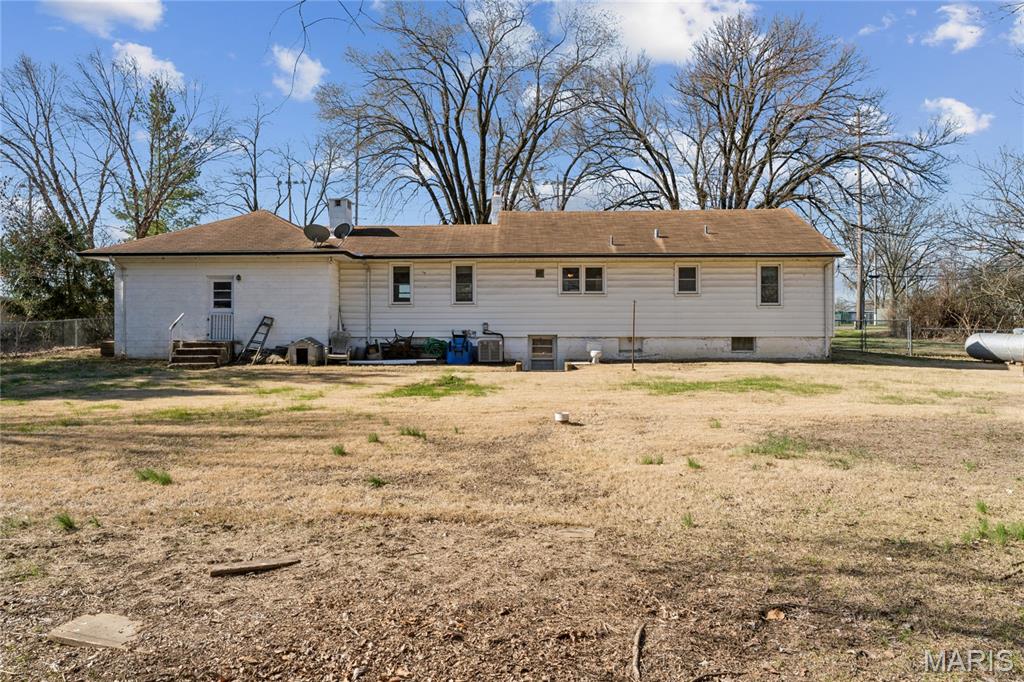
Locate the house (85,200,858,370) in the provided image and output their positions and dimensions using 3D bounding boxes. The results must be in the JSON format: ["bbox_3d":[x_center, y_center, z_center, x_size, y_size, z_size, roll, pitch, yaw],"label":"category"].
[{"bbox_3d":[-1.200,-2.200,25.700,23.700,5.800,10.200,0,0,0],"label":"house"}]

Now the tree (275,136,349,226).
[{"bbox_3d":[-14.103,-7.342,48.000,5.205,14.085,5.200,0,0,0],"label":"tree"}]

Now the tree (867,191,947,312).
[{"bbox_3d":[28.327,-5.753,49.000,5.744,10.107,6.000,0,0,0],"label":"tree"}]

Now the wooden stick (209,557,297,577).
[{"bbox_3d":[-1.500,1.345,4.050,0.510,0.045,0.100,0,0,-29],"label":"wooden stick"}]

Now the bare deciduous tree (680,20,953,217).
[{"bbox_3d":[17.790,-9.594,40.000,16.530,19.088,15.000,0,0,0],"label":"bare deciduous tree"}]

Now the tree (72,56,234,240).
[{"bbox_3d":[-20.019,-8.038,38.000,8.910,16.277,8.500,0,0,0],"label":"tree"}]

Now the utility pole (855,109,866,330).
[{"bbox_3d":[19.917,-6.972,39.000,0.380,12.630,0.380,0,0,0],"label":"utility pole"}]

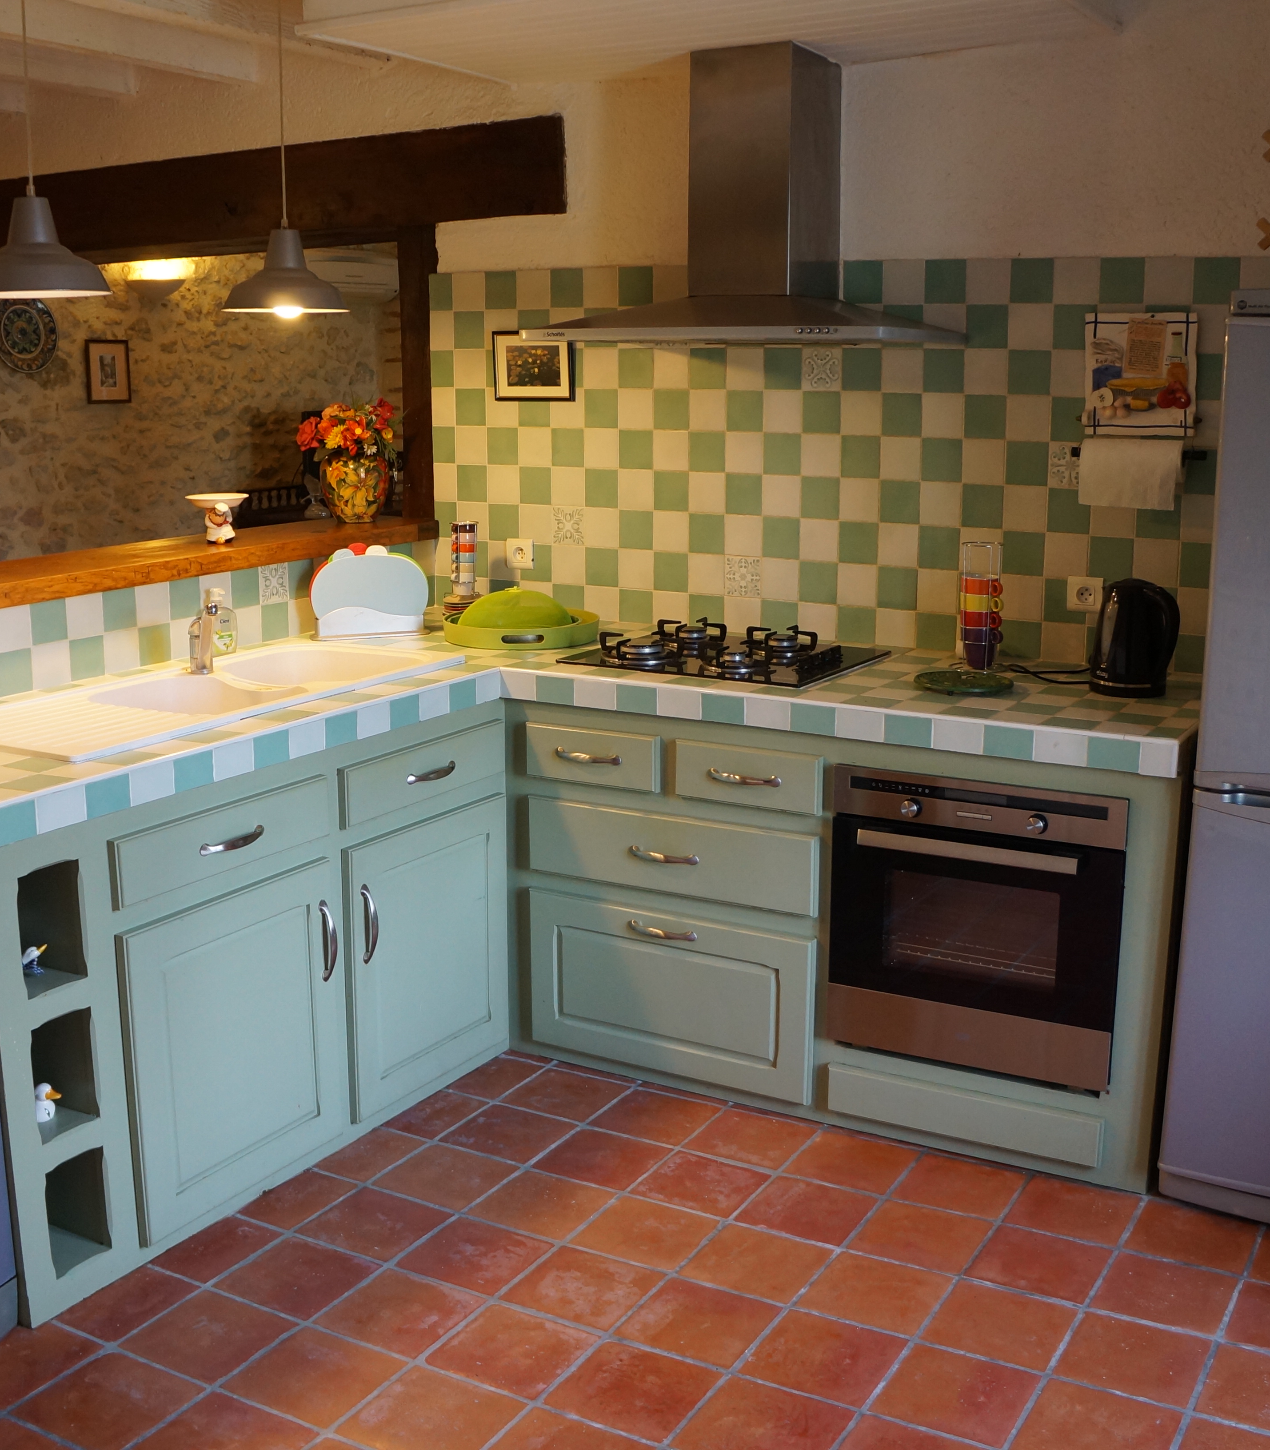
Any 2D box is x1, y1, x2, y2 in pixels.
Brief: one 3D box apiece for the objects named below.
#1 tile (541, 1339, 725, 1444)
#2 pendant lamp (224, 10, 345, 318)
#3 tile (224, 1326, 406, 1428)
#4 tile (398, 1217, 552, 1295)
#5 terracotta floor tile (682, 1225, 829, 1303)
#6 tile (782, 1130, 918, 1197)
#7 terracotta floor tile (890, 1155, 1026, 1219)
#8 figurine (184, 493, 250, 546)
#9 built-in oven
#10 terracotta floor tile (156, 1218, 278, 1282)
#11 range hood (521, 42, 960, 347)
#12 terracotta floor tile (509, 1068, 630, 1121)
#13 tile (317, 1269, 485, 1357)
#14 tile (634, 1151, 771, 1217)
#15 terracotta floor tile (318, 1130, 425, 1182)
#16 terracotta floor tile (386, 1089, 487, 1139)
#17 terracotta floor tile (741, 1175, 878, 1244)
[{"bbox_3d":[0.000,1.044,2.548,0.216,0.015,0.216,7,13,28],"label":"tile"},{"bbox_3d":[-0.725,-1.167,3.376,0.271,0.670,0.271,7,14,29],"label":"pendant lamp"},{"bbox_3d":[-0.499,1.034,2.569,0.216,0.015,0.216,7,13,28],"label":"tile"},{"bbox_3d":[-0.281,0.951,2.911,0.212,0.017,0.209,6,13,29],"label":"tile"},{"bbox_3d":[0.219,0.981,2.962,0.209,0.015,0.209,7,13,29],"label":"terracotta floor tile"},{"bbox_3d":[0.433,0.883,3.269,0.212,0.017,0.209,6,13,29],"label":"tile"},{"bbox_3d":[0.646,0.924,3.247,0.209,0.015,0.209,7,13,29],"label":"terracotta floor tile"},{"bbox_3d":[-1.014,-0.499,3.973,0.157,0.124,0.150,-1,12,-7],"label":"figurine"},{"bbox_3d":[0.800,0.351,3.491,0.597,0.595,0.560,7,13,29],"label":"built-in oven"},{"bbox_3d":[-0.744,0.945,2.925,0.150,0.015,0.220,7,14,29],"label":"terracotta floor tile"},{"bbox_3d":[0.250,-1.185,3.679,0.900,0.655,0.490,7,13,29],"label":"range hood"},{"bbox_3d":[-0.152,0.820,3.592,0.220,0.015,0.225,7,14,29],"label":"terracotta floor tile"},{"bbox_3d":[-0.388,0.987,2.732,0.220,0.015,0.220,7,14,29],"label":"tile"},{"bbox_3d":[0.130,0.902,3.189,0.220,0.015,0.220,7,14,29],"label":"tile"},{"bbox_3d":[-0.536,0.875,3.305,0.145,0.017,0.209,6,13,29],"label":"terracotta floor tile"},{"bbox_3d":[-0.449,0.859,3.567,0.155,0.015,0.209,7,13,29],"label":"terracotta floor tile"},{"bbox_3d":[0.325,0.920,3.077,0.212,0.017,0.209,6,13,29],"label":"terracotta floor tile"}]

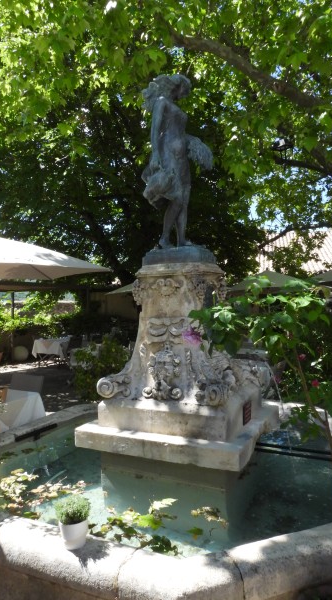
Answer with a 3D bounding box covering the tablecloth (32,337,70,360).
[{"bbox_3d":[-3.370,1.416,12.300,0.880,0.540,0.840,-2,-1,12],"label":"tablecloth"}]

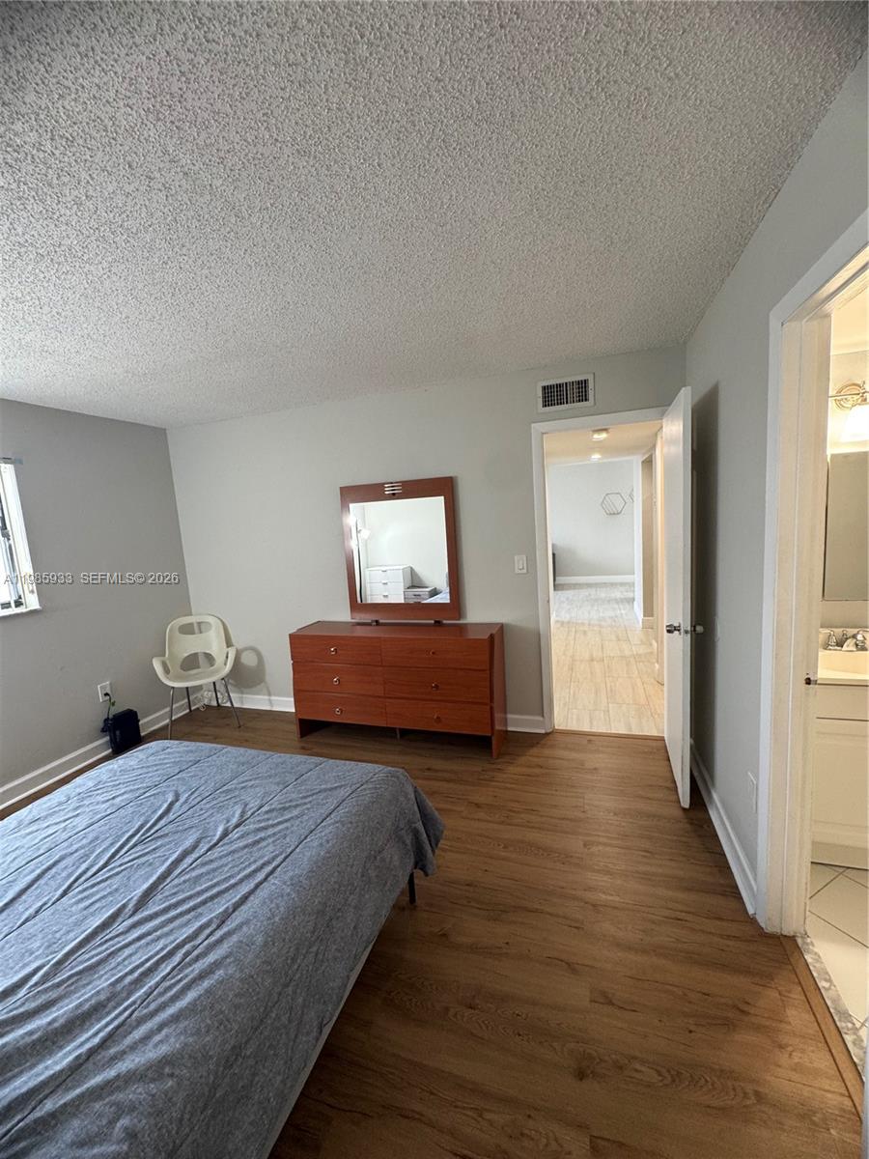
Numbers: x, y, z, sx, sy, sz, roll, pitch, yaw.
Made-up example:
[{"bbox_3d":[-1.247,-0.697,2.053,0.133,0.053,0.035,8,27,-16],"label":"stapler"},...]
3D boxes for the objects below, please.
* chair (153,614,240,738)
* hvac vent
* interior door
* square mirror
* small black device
[{"bbox_3d":[-1.930,0.751,3.822,0.610,0.866,0.600,-8,9,-25],"label":"chair"},{"bbox_3d":[0.817,-1.154,2.906,0.340,0.186,0.025,-1,8,19],"label":"hvac vent"},{"bbox_3d":[1.322,0.100,2.577,0.040,2.032,0.712,-1,8,19],"label":"interior door"},{"bbox_3d":[-0.255,-0.189,3.386,0.870,1.010,0.040,-1,8,19],"label":"square mirror"},{"bbox_3d":[-2.301,1.135,3.479,0.090,0.250,0.200,-1,8,19],"label":"small black device"}]

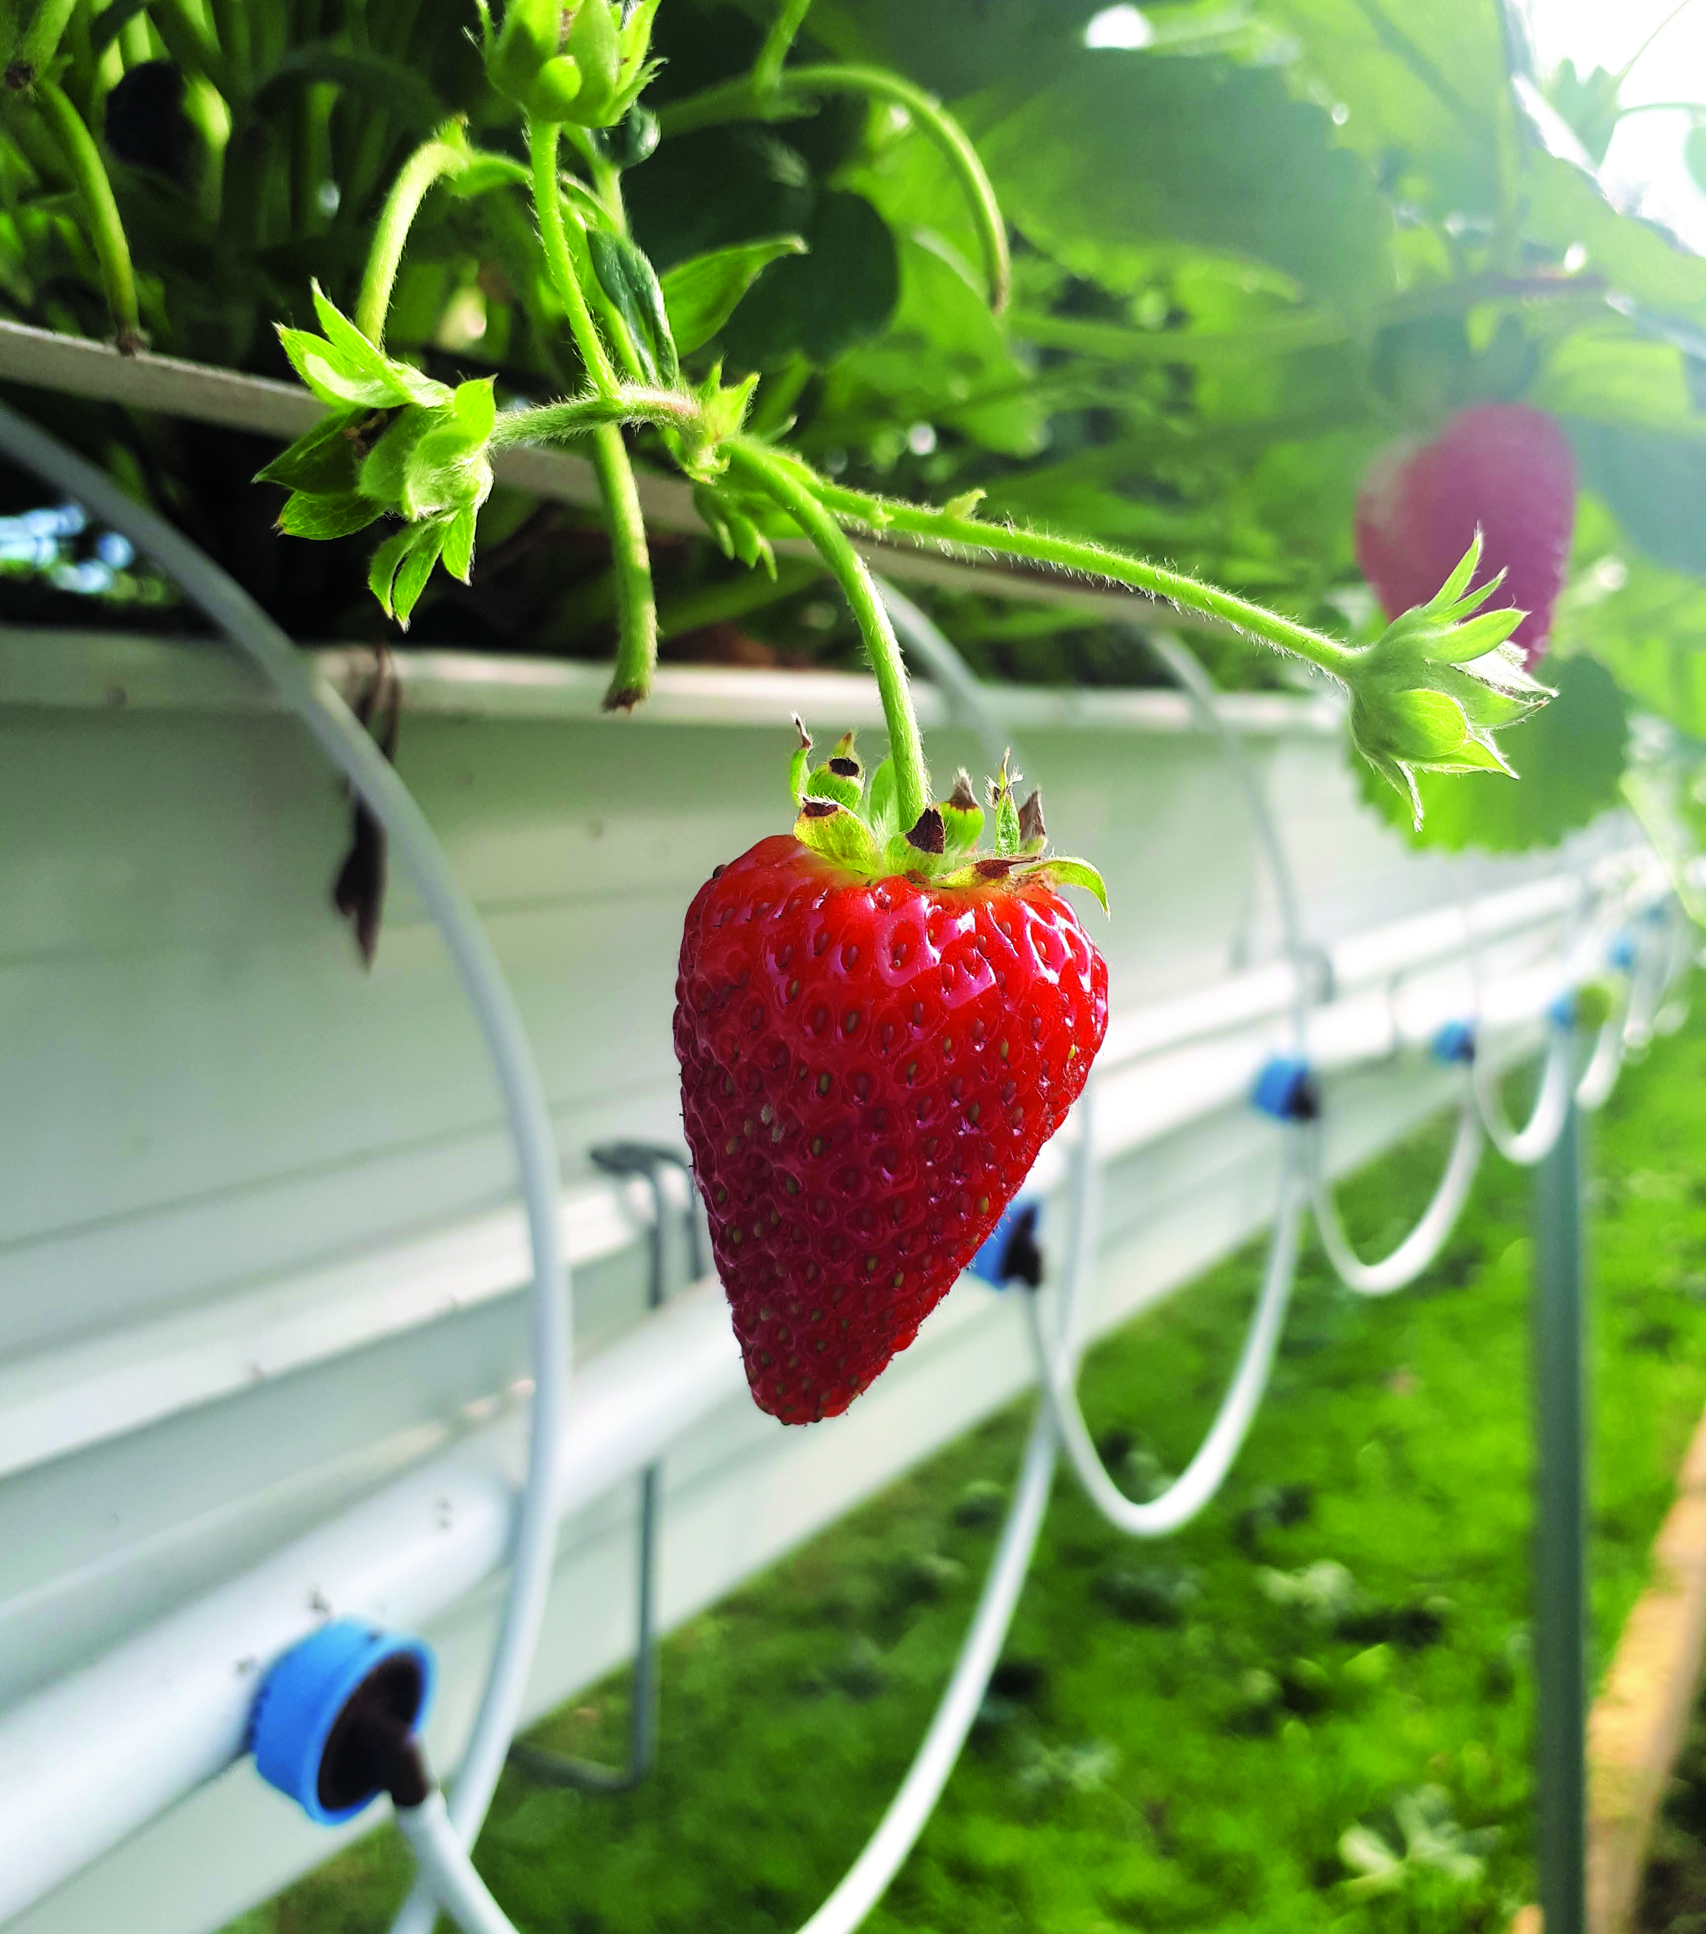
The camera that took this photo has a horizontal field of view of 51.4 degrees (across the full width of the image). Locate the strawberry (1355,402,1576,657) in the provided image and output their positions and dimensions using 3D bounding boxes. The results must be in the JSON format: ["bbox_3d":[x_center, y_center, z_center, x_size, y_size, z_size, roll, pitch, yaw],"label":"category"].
[{"bbox_3d":[0.104,-0.071,0.300,0.037,0.049,0.037,-2,5,0],"label":"strawberry"}]

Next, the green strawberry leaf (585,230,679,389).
[{"bbox_3d":[-0.022,-0.066,0.178,0.006,0.017,0.005,-25,3,-15],"label":"green strawberry leaf"}]

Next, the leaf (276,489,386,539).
[{"bbox_3d":[-0.048,-0.041,0.162,0.010,0.004,0.004,-2,5,0],"label":"leaf"}]

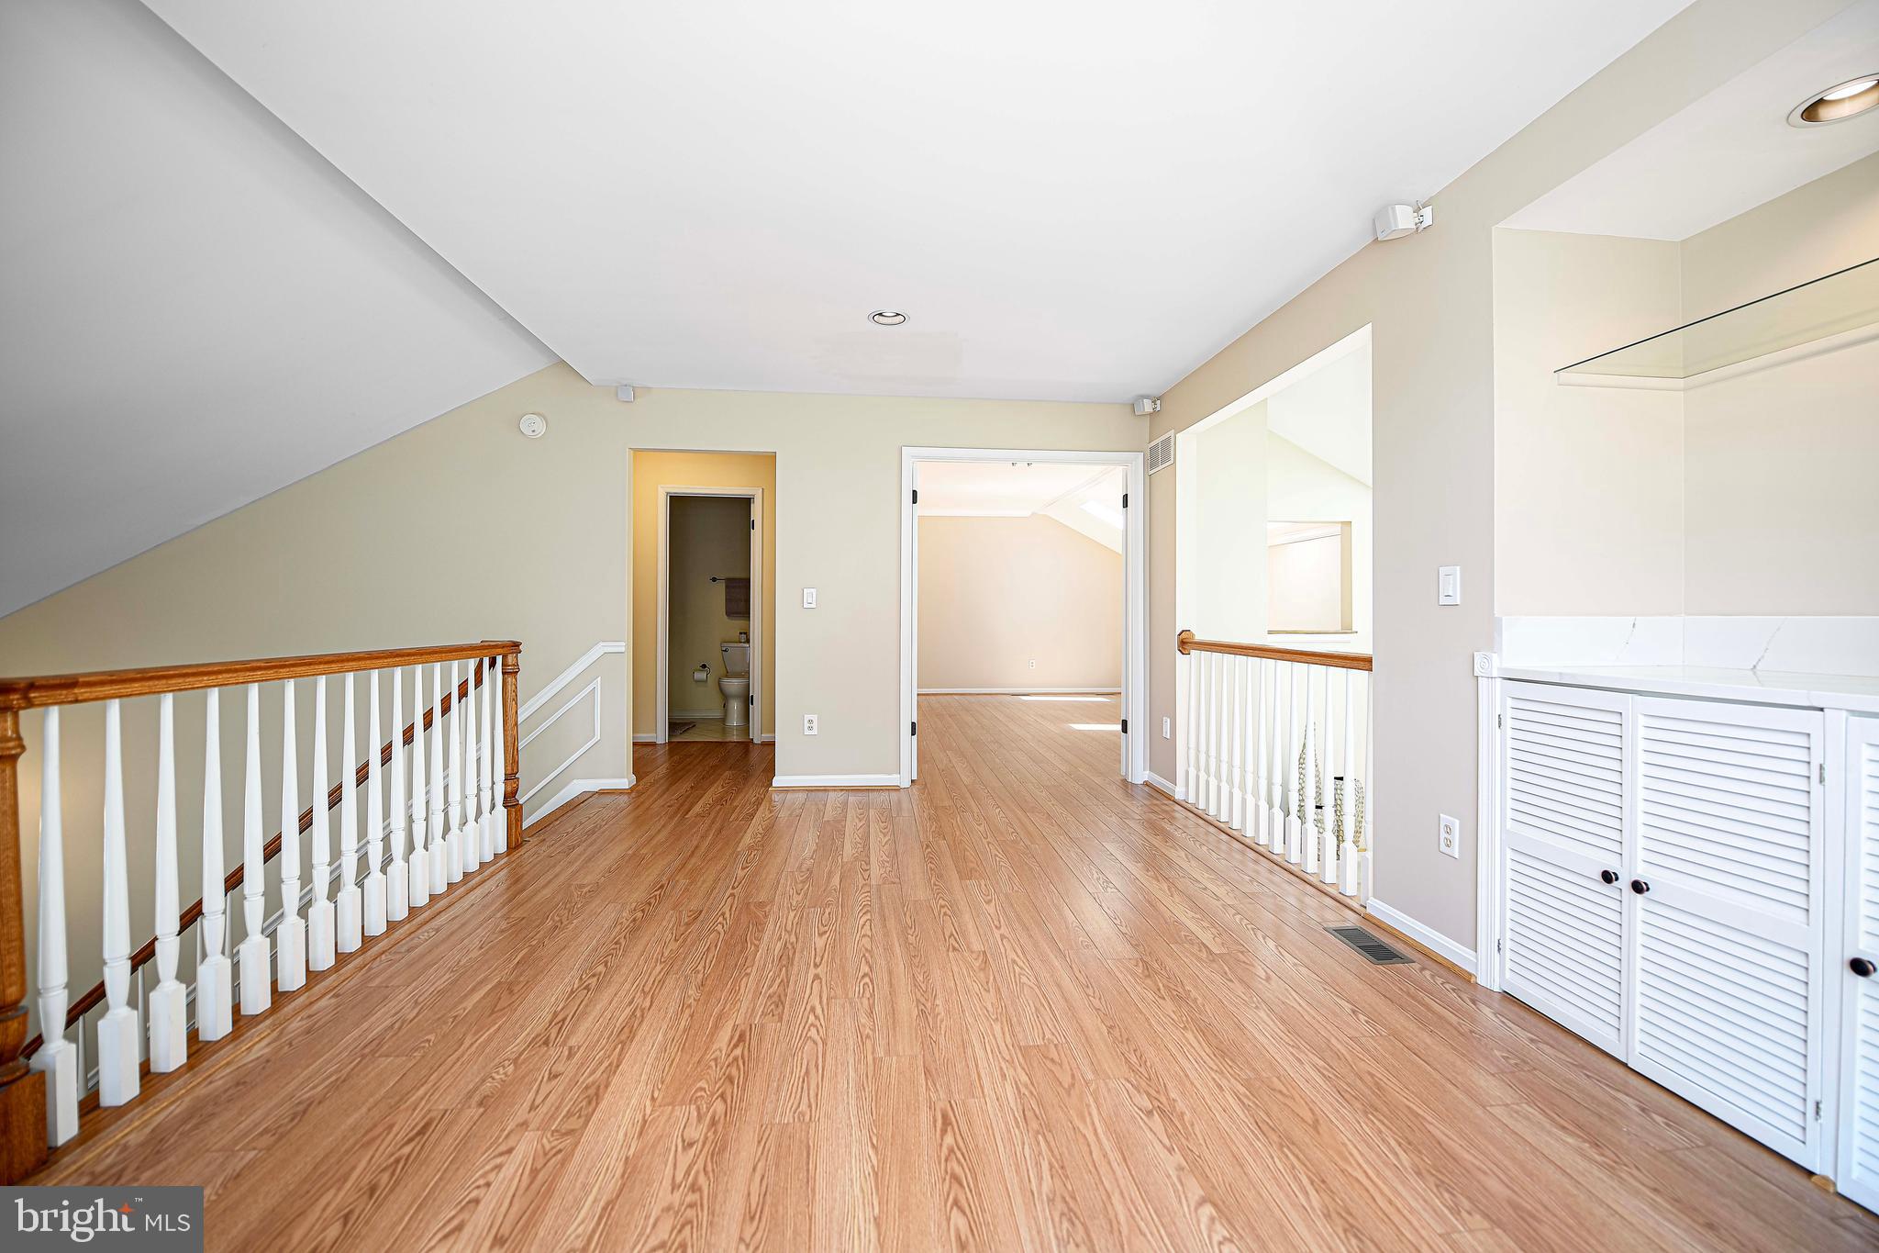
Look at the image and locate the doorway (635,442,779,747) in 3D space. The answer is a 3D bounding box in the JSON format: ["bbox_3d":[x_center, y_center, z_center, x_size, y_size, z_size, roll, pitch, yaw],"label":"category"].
[{"bbox_3d":[-1.441,-0.035,4.827,0.865,2.060,0.130,0,1,-5],"label":"doorway"}]

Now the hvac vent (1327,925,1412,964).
[{"bbox_3d":[1.410,1.042,2.575,0.135,0.010,0.285,0,1,-5],"label":"hvac vent"}]

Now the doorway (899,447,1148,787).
[{"bbox_3d":[0.523,-0.051,4.995,1.558,2.105,0.150,0,1,-5],"label":"doorway"}]

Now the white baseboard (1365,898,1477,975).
[{"bbox_3d":[1.572,1.007,2.574,0.015,0.078,0.499,0,1,-5],"label":"white baseboard"}]

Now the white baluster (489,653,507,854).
[{"bbox_3d":[-1.950,0.565,3.462,0.045,0.875,0.045,0,1,-5],"label":"white baluster"}]

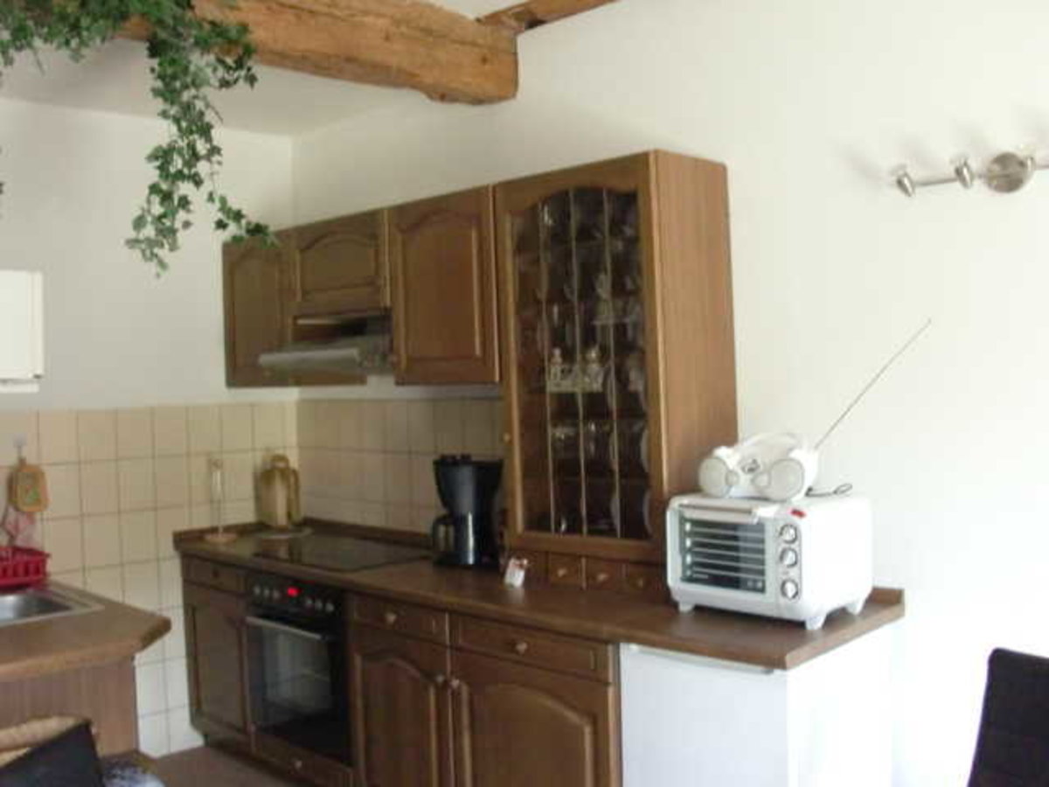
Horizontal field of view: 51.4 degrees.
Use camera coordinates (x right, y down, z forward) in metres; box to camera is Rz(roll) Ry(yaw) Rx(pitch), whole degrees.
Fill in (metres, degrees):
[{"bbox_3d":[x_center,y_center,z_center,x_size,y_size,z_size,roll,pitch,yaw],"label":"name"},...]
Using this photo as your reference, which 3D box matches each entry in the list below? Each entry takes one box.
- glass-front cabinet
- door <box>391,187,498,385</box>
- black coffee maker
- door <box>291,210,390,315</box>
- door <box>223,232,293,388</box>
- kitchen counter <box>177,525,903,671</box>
[{"bbox_3d":[0.266,-0.092,3.262,0.620,1.118,0.340,-1,1,44],"label":"glass-front cabinet"},{"bbox_3d":[-0.260,-0.332,3.527,0.490,0.599,0.025,-1,2,44],"label":"door"},{"bbox_3d":[-0.202,0.408,3.786,0.197,0.355,0.246,-1,1,44],"label":"black coffee maker"},{"bbox_3d":[-0.662,-0.460,3.925,0.579,0.343,0.025,-1,1,44],"label":"door"},{"bbox_3d":[-1.043,-0.321,4.300,0.489,0.606,0.025,-1,1,44],"label":"door"},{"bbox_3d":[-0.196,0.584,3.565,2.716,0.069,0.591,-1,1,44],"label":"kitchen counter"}]

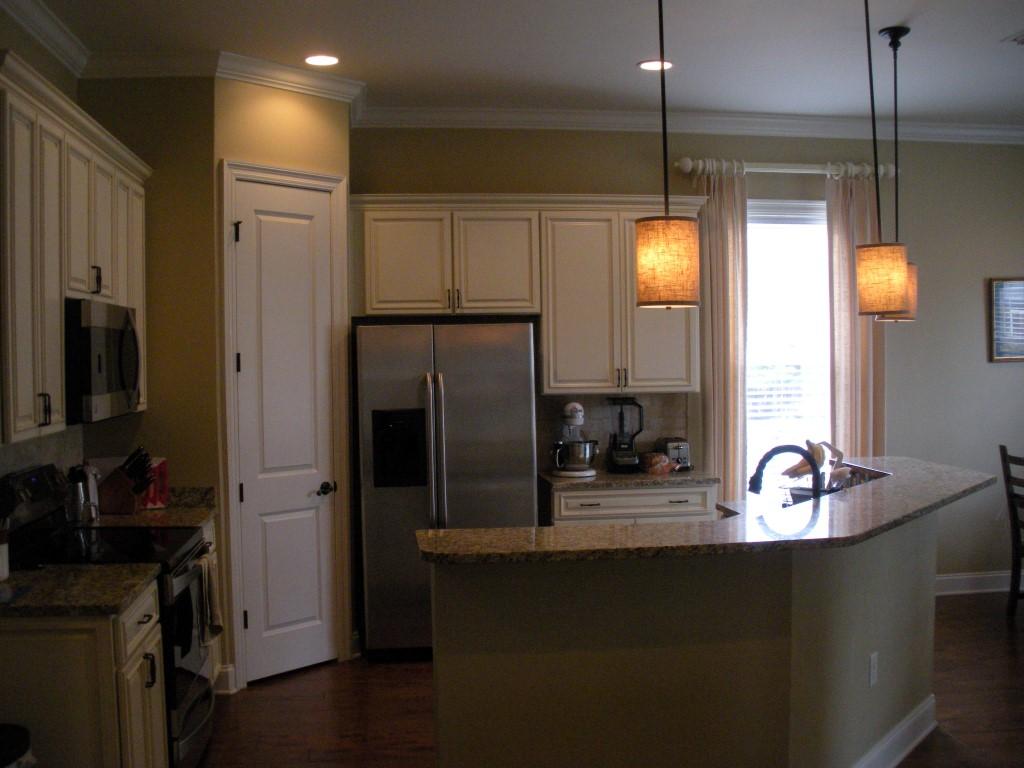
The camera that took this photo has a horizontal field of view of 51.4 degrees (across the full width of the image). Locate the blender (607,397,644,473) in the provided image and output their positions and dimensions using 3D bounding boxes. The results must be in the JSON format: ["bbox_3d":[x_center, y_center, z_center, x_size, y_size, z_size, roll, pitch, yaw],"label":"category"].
[{"bbox_3d":[0.645,0.294,6.111,0.200,0.425,0.200,-1,2,-4],"label":"blender"}]

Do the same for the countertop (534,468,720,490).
[{"bbox_3d":[0.646,0.538,6.103,0.935,0.036,0.645,-1,2,-7],"label":"countertop"}]

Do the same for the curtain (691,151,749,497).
[{"bbox_3d":[1.261,0.045,6.394,0.350,2.690,0.130,-1,2,-7],"label":"curtain"}]

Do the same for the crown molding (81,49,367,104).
[{"bbox_3d":[-1.336,-1.482,5.135,1.490,0.120,0.429,-2,2,-28],"label":"crown molding"}]

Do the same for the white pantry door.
[{"bbox_3d":[-1.128,0.230,5.372,0.045,2.440,0.590,1,2,40],"label":"white pantry door"}]

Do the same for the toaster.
[{"bbox_3d":[0.942,0.408,6.203,0.150,0.180,0.260,-1,2,-3],"label":"toaster"}]

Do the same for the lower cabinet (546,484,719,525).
[{"bbox_3d":[0.627,0.982,6.006,0.900,0.880,0.610,-1,2,-7],"label":"lower cabinet"}]

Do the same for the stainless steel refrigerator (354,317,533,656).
[{"bbox_3d":[-0.371,0.562,5.848,0.910,1.758,0.820,-1,2,-7],"label":"stainless steel refrigerator"}]

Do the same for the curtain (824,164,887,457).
[{"bbox_3d":[2.064,0.064,6.378,0.370,2.630,0.110,-1,2,-7],"label":"curtain"}]

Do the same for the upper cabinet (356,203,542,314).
[{"bbox_3d":[-0.350,-0.678,6.088,1.000,0.585,0.340,-1,2,-7],"label":"upper cabinet"}]

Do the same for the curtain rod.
[{"bbox_3d":[1.670,-1.302,6.416,1.420,0.090,0.100,-1,2,-7],"label":"curtain rod"}]

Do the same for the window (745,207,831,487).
[{"bbox_3d":[1.648,-0.152,6.410,0.720,1.880,0.100,-1,2,-7],"label":"window"}]

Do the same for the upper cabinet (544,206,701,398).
[{"bbox_3d":[0.597,-0.468,6.214,0.915,1.040,0.340,-1,2,-7],"label":"upper cabinet"}]

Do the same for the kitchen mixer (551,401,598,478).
[{"bbox_3d":[0.360,0.315,6.155,0.262,0.420,0.360,-1,2,-7],"label":"kitchen mixer"}]

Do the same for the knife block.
[{"bbox_3d":[-1.732,0.467,4.692,0.165,0.205,0.100,-1,2,-7],"label":"knife block"}]

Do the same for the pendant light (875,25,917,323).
[{"bbox_3d":[1.693,-0.923,4.692,0.190,1.284,0.190,-1,2,-7],"label":"pendant light"}]

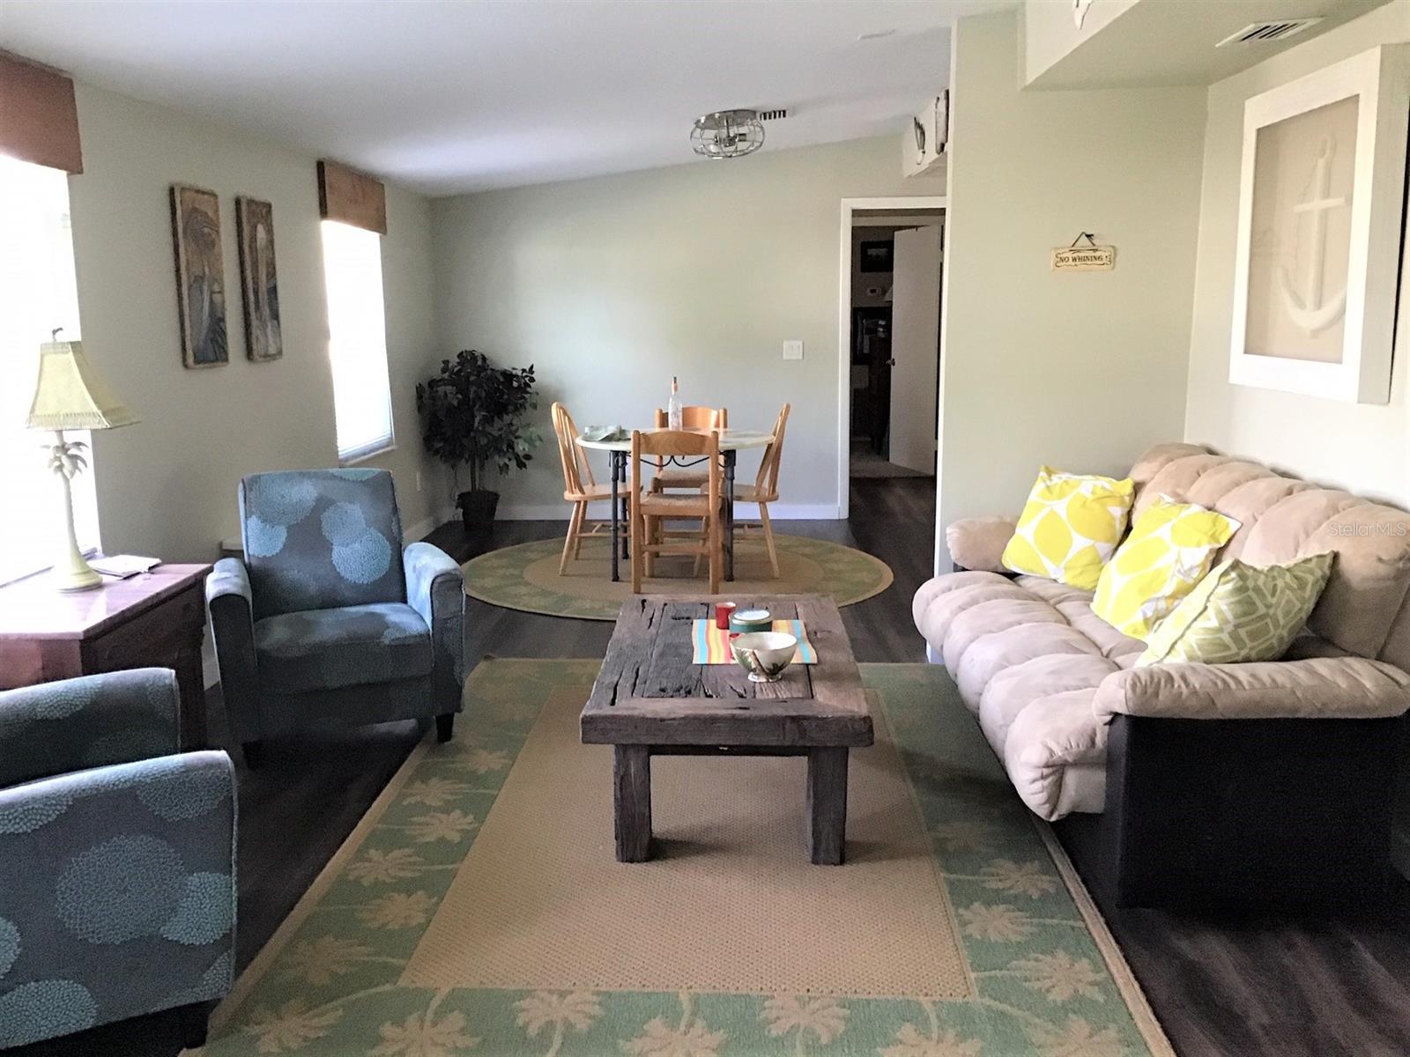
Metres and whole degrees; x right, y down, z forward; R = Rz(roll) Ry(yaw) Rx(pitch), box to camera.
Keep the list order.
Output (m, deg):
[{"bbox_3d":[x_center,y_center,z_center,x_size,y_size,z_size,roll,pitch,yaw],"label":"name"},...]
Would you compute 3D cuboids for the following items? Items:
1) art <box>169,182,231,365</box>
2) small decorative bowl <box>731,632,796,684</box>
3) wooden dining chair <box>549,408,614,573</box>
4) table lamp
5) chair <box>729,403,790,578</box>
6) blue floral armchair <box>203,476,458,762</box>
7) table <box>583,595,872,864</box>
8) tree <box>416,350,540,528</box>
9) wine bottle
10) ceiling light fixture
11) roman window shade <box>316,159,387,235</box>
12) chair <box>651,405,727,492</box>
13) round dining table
[{"bbox_3d":[-1.901,-0.942,4.756,0.032,0.650,0.350,0,10,2],"label":"art"},{"bbox_3d":[0.166,0.363,3.489,0.186,0.105,0.186,0,10,2],"label":"small decorative bowl"},{"bbox_3d":[-0.594,-0.233,7.025,0.495,0.921,0.480,1,10,7],"label":"wooden dining chair"},{"bbox_3d":[-1.725,-0.194,3.526,0.225,0.700,0.225,-1,10,-3],"label":"table lamp"},{"bbox_3d":[0.212,-0.225,6.972,0.511,0.916,0.480,0,10,2],"label":"chair"},{"bbox_3d":[-1.275,0.259,4.310,0.760,0.860,0.770,-5,11,-25],"label":"blue floral armchair"},{"bbox_3d":[0.075,0.556,3.885,0.720,0.407,1.390,0,10,2],"label":"table"},{"bbox_3d":[-1.384,-0.560,8.195,0.760,1.170,0.740,0,10,2],"label":"tree"},{"bbox_3d":[-0.160,-0.662,6.861,0.074,0.320,0.074,0,10,2],"label":"wine bottle"},{"bbox_3d":[0.111,-1.980,6.401,0.375,0.190,0.375,-7,10,3],"label":"ceiling light fixture"},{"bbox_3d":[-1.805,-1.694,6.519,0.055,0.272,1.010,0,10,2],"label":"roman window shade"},{"bbox_3d":[-0.078,-0.281,7.420,0.440,0.840,0.460,0,10,2],"label":"chair"},{"bbox_3d":[-0.162,-0.134,6.895,1.080,0.736,1.080,0,10,2],"label":"round dining table"}]

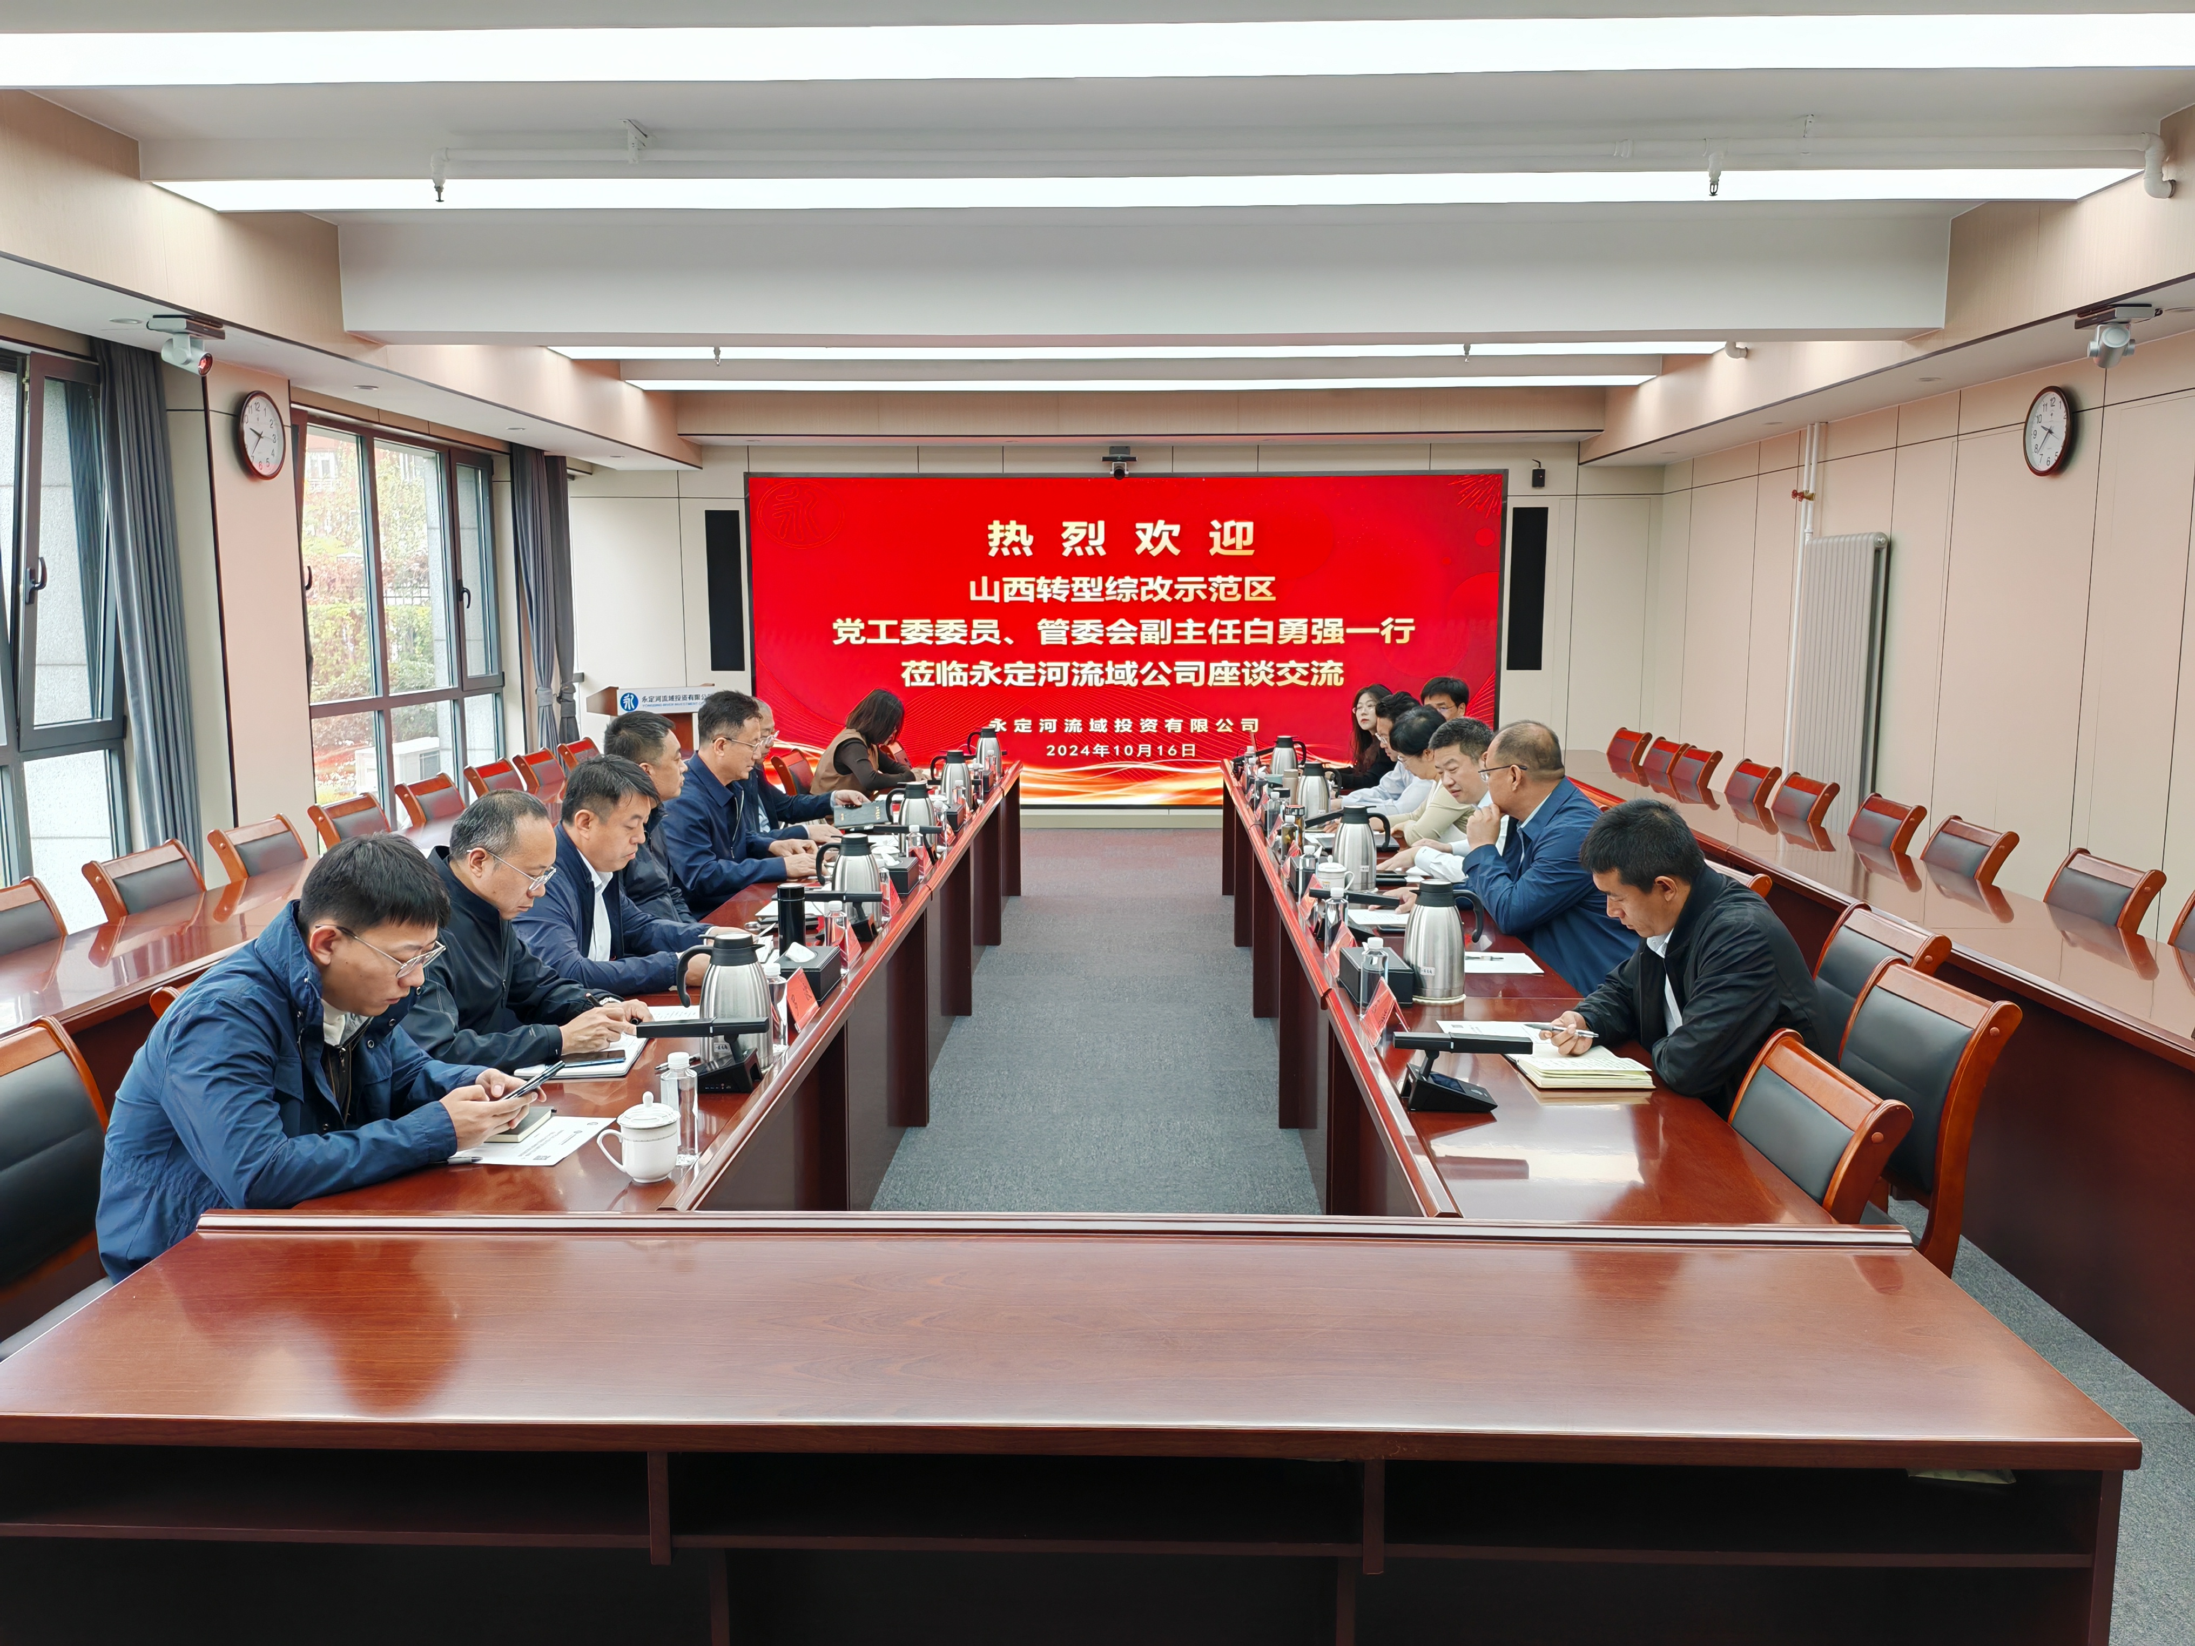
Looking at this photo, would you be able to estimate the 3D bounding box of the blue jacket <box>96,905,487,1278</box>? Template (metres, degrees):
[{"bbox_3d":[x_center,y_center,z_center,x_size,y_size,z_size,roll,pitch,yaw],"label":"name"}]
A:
[{"bbox_3d":[-1.308,0.451,2.821,0.620,0.700,0.600,0,8,2],"label":"blue jacket"}]

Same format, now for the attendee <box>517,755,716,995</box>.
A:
[{"bbox_3d":[-1.252,0.448,4.306,0.690,1.255,0.560,1,8,7],"label":"attendee"}]

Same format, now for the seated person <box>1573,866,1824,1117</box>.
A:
[{"bbox_3d":[1.132,0.584,3.336,0.600,1.260,0.520,0,8,2],"label":"seated person"}]

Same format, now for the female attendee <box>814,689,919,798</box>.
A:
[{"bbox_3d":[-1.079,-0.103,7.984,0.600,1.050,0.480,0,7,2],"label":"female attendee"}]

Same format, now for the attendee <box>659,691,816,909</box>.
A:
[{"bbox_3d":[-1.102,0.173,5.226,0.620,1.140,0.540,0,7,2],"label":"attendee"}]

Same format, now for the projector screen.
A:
[{"bbox_3d":[0.189,-1.263,11.990,5.298,2.359,0.080,0,7,2],"label":"projector screen"}]

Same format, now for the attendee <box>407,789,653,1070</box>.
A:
[{"bbox_3d":[-1.263,0.542,3.567,0.700,1.260,0.570,1,7,5],"label":"attendee"}]

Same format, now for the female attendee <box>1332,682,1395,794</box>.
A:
[{"bbox_3d":[1.426,-0.058,8.275,0.660,1.220,0.480,-2,8,-11],"label":"female attendee"}]

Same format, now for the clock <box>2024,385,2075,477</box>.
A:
[{"bbox_3d":[3.701,-1.531,6.693,0.050,0.350,0.350,0,7,2],"label":"clock"}]

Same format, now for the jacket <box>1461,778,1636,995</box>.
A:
[{"bbox_3d":[1.273,0.209,4.624,0.560,0.660,0.560,0,7,2],"label":"jacket"}]

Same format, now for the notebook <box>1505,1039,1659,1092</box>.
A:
[{"bbox_3d":[0.936,0.468,3.332,0.215,0.028,0.290,0,7,0],"label":"notebook"}]

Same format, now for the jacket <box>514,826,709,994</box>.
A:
[{"bbox_3d":[-1.175,0.314,3.986,0.520,0.640,0.550,0,7,2],"label":"jacket"}]

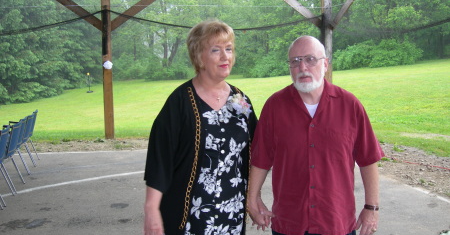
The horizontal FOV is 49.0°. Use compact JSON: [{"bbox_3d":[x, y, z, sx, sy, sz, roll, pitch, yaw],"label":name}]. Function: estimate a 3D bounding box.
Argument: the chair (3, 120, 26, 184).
[{"bbox_3d":[-2.915,0.514,6.300,0.570,0.860,0.590,-2,6,-13],"label":"chair"}]

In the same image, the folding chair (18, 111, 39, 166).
[{"bbox_3d":[-3.219,0.406,7.486,0.570,0.860,0.590,-3,6,-15],"label":"folding chair"}]

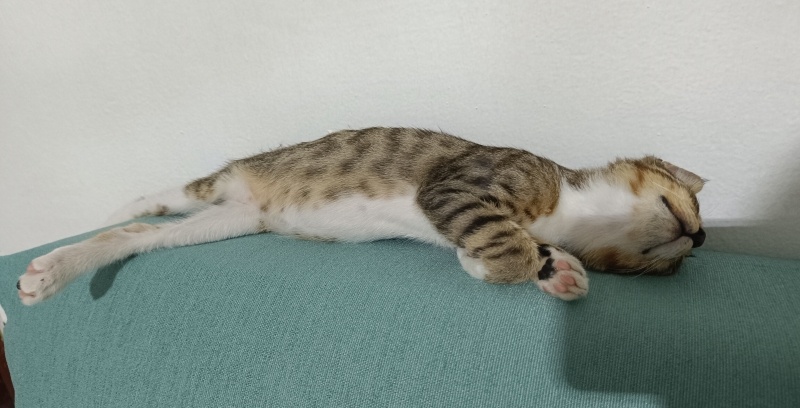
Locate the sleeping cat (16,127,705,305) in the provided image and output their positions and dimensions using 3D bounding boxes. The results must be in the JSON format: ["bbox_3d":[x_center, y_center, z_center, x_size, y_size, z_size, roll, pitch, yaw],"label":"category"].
[{"bbox_3d":[-0.022,0.004,0.450,0.535,0.120,0.140,0,15,0],"label":"sleeping cat"}]

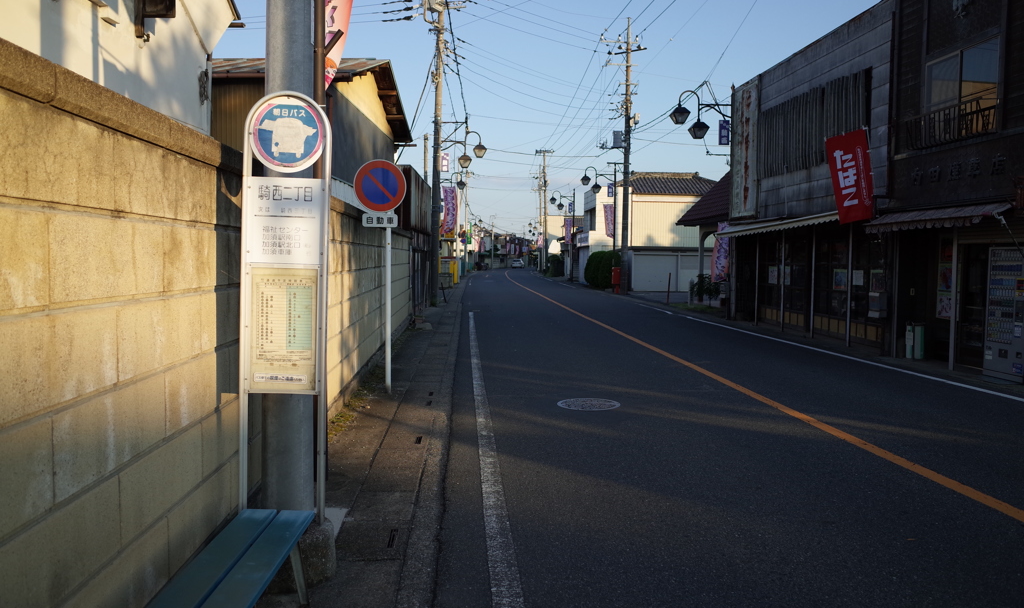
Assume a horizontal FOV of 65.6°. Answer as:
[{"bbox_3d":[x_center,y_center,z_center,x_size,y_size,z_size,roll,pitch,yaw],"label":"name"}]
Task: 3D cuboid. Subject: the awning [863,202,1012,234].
[{"bbox_3d":[6.258,-1.280,11.880,0.450,0.370,3.200,0,3,-4],"label":"awning"}]

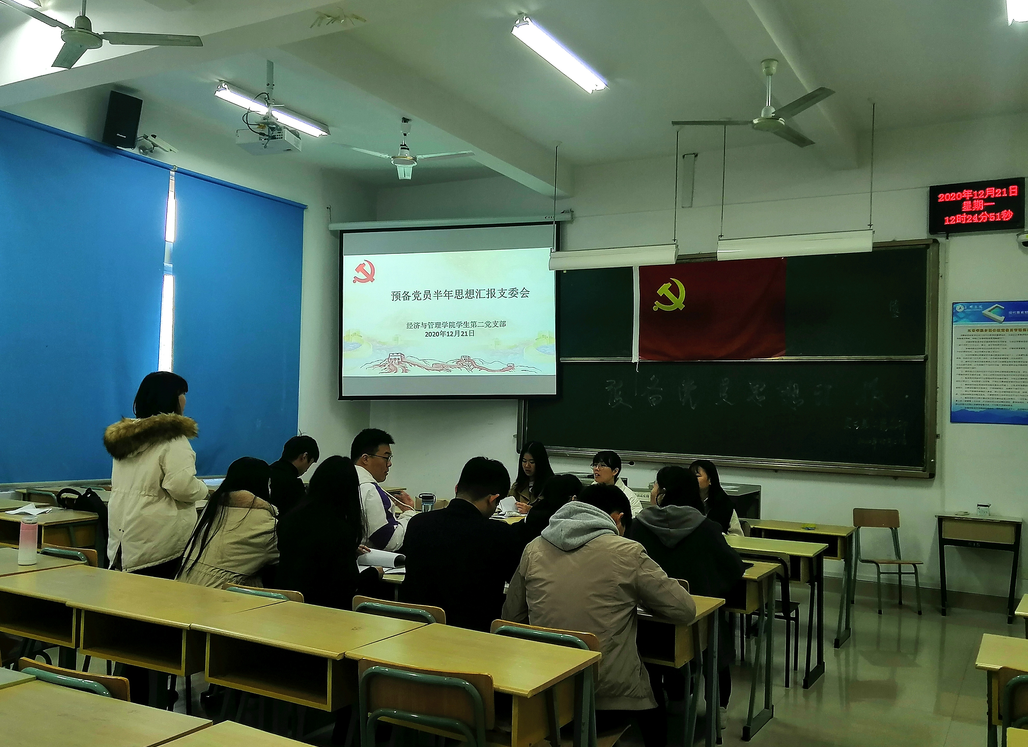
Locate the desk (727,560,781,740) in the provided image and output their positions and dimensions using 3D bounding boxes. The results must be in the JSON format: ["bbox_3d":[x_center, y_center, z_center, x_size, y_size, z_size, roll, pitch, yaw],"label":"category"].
[{"bbox_3d":[0.979,1.364,4.264,0.649,0.761,0.470,0,-3,31],"label":"desk"}]

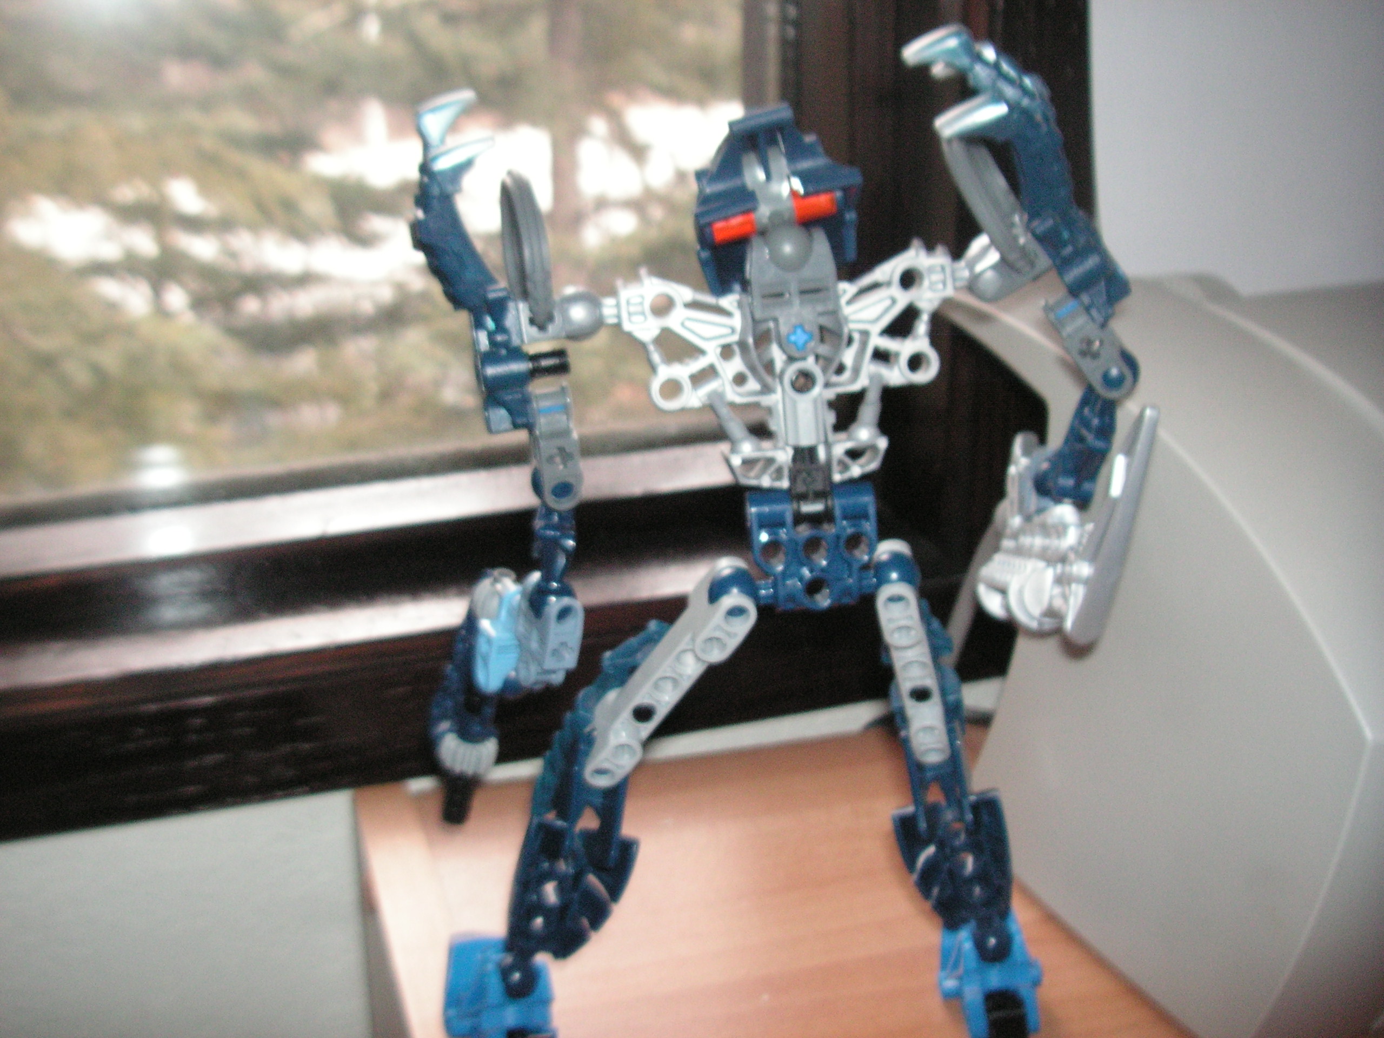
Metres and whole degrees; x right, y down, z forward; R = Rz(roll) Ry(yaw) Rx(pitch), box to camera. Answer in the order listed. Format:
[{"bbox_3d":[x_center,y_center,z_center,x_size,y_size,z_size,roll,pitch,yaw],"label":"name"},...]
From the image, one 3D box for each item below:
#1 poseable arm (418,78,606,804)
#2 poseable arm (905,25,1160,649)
[{"bbox_3d":[-0.034,-0.012,0.285,0.038,0.134,0.046,-4,13,0],"label":"poseable arm"},{"bbox_3d":[0.064,-0.034,0.282,0.043,0.113,0.048,-4,13,0],"label":"poseable arm"}]

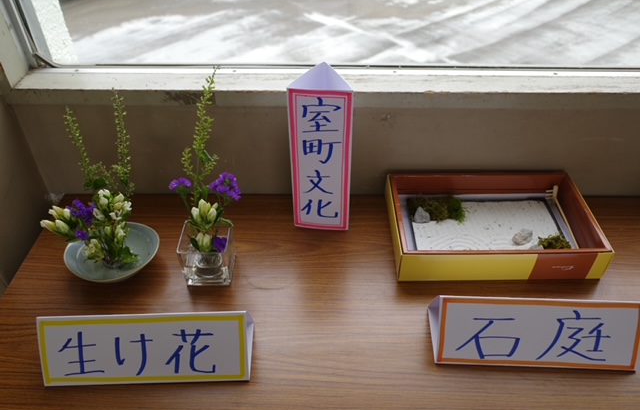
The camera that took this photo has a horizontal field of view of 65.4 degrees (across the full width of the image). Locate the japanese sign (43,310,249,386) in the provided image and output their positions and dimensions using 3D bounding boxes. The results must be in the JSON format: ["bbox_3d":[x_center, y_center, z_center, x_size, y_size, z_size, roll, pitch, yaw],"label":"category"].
[{"bbox_3d":[-0.179,0.136,0.521,0.210,0.065,0.075,-1,42,-1],"label":"japanese sign"}]

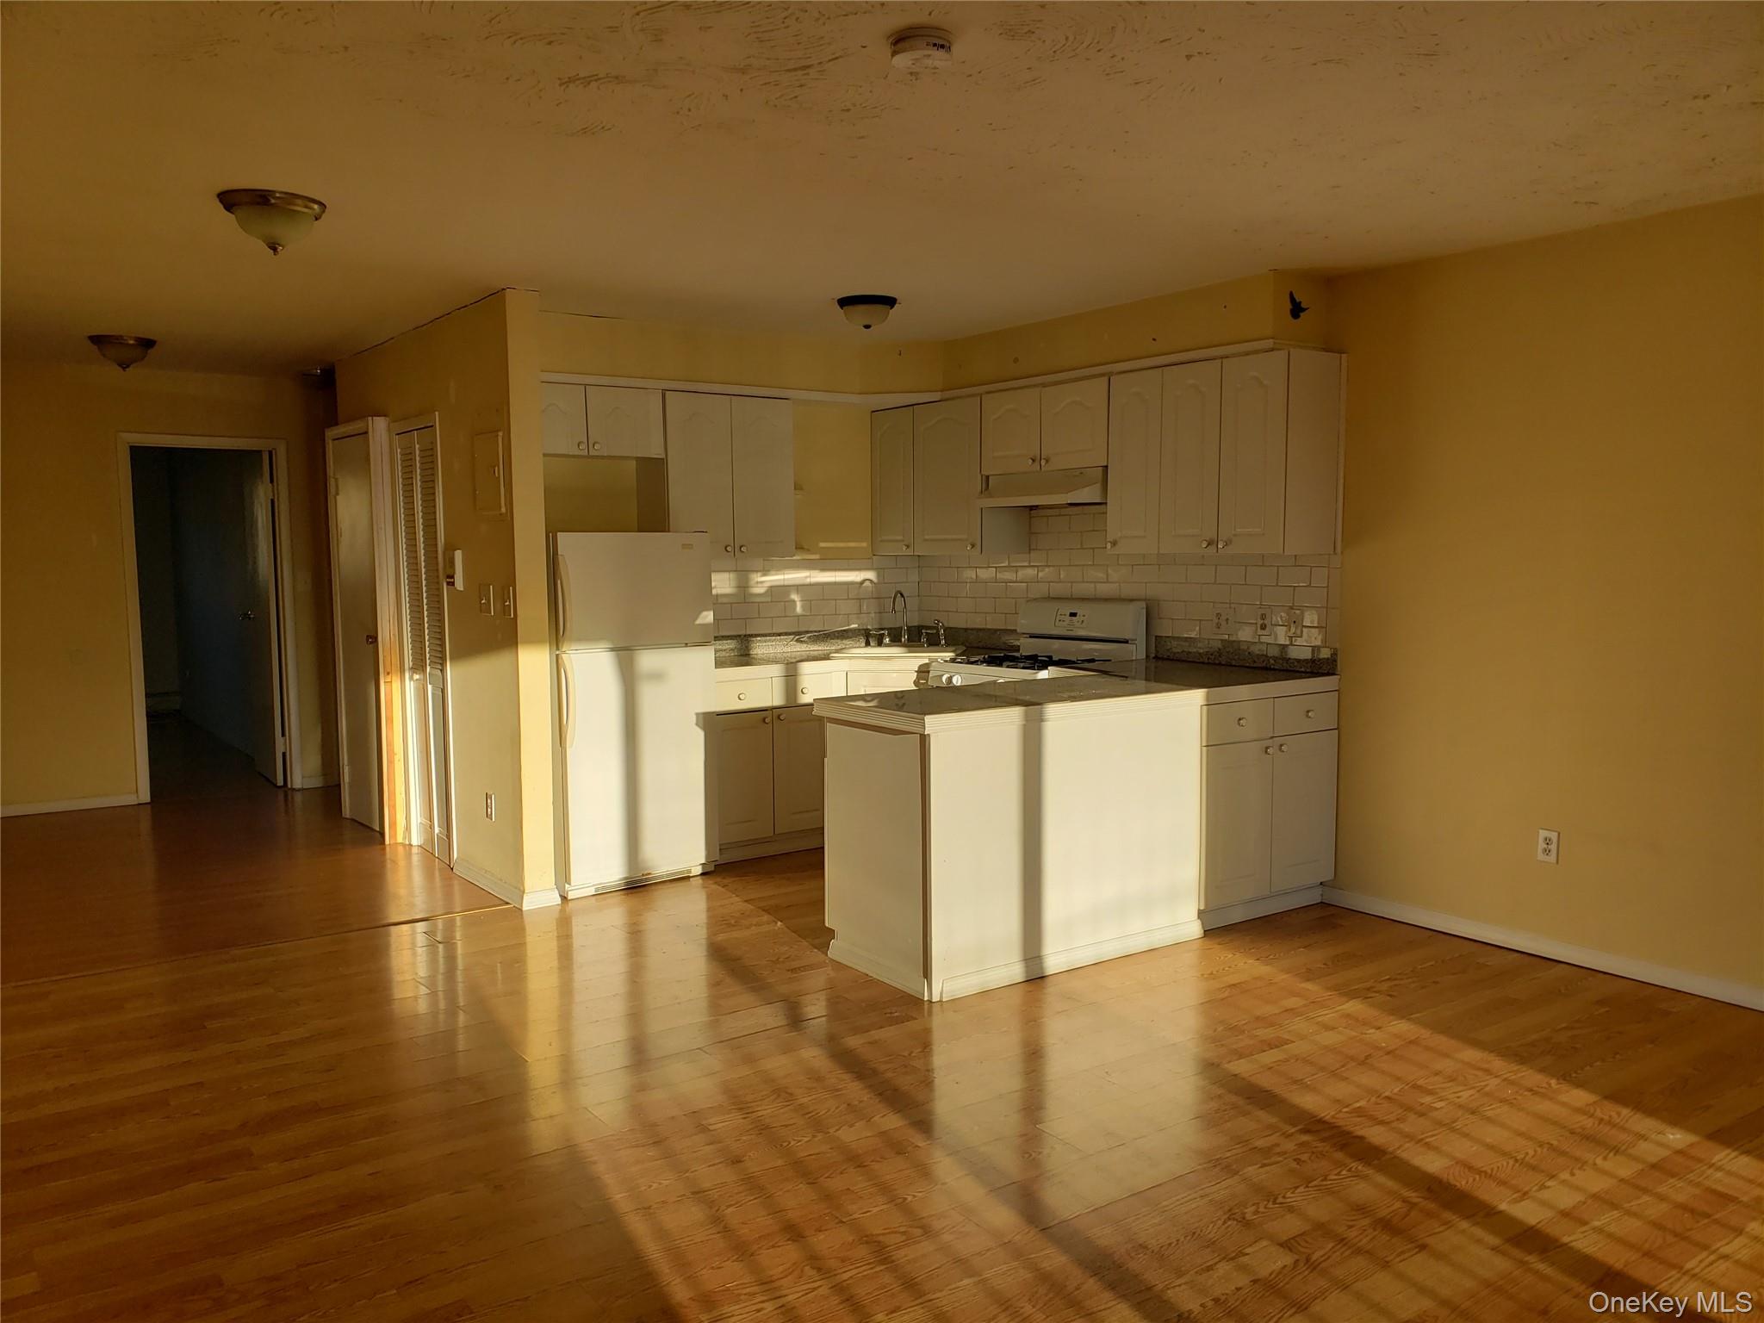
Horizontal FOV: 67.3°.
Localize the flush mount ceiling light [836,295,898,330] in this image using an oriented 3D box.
[{"bbox_3d":[-0.058,-1.410,5.378,0.248,0.126,0.248,0,5,0],"label":"flush mount ceiling light"}]

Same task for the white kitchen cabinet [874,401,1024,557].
[{"bbox_3d":[0.340,-0.931,6.805,0.317,0.765,0.899,-4,6,-36],"label":"white kitchen cabinet"}]

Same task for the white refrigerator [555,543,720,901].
[{"bbox_3d":[-1.205,0.190,5.851,0.697,1.495,0.717,-4,6,-36],"label":"white refrigerator"}]

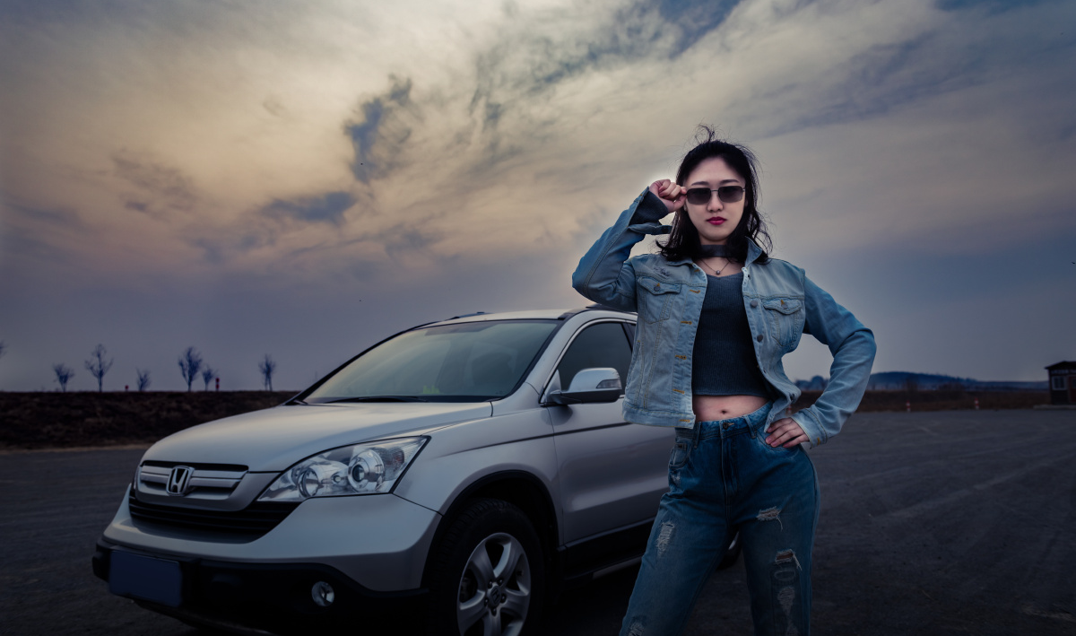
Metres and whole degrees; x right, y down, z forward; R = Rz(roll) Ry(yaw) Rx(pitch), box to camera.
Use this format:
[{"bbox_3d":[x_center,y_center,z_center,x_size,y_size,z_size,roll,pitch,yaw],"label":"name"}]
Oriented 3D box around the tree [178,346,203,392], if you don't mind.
[{"bbox_3d":[-29.055,4.293,65.000,2.024,3.786,1.923,0,-5,0],"label":"tree"}]

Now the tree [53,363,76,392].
[{"bbox_3d":[-40.236,5.044,66.000,1.903,2.474,1.808,0,-5,0],"label":"tree"}]

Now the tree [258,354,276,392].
[{"bbox_3d":[-22.935,4.663,66.000,1.485,3.236,1.410,0,-5,0],"label":"tree"}]

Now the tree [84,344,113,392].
[{"bbox_3d":[-36.684,4.218,65.000,2.362,3.936,2.244,0,-5,0],"label":"tree"}]

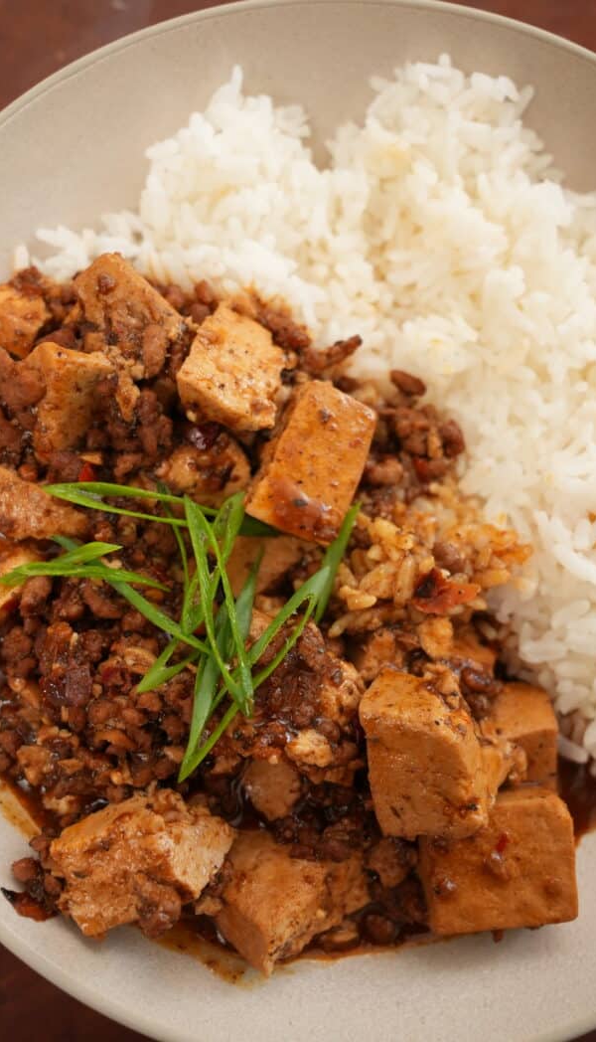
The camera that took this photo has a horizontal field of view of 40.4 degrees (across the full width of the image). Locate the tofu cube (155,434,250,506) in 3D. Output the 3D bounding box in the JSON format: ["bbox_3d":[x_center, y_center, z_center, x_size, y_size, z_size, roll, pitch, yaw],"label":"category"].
[{"bbox_3d":[-0.023,-0.010,0.199,0.020,0.018,0.018,-5,73,-7],"label":"tofu cube"}]

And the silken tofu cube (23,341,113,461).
[{"bbox_3d":[-0.052,-0.026,0.195,0.018,0.018,0.024,7,80,-1],"label":"silken tofu cube"}]

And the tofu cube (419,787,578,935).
[{"bbox_3d":[0.043,0.075,0.183,0.030,0.022,0.025,-2,80,-4],"label":"tofu cube"}]

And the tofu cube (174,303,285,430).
[{"bbox_3d":[-0.014,-0.035,0.195,0.021,0.018,0.019,23,76,7],"label":"tofu cube"}]

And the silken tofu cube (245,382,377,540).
[{"bbox_3d":[0.003,-0.012,0.191,0.018,0.020,0.033,23,76,-2],"label":"silken tofu cube"}]

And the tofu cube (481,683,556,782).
[{"bbox_3d":[0.052,0.052,0.192,0.017,0.018,0.018,-5,114,15],"label":"tofu cube"}]

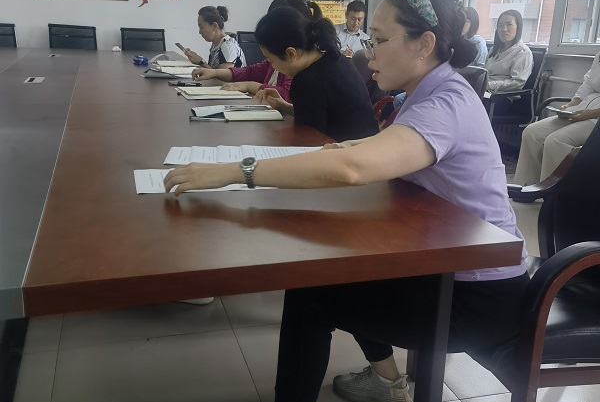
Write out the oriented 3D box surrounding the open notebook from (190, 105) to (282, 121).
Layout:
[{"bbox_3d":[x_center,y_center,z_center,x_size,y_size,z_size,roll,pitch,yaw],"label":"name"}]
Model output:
[{"bbox_3d":[-0.246,-0.336,2.370,0.330,0.022,0.260,-4,19,-17],"label":"open notebook"}]

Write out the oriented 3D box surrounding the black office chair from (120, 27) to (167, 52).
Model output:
[{"bbox_3d":[-1.438,-1.114,5.714,0.550,0.880,0.580,-1,18,-9],"label":"black office chair"}]

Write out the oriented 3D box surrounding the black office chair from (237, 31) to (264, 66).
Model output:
[{"bbox_3d":[-0.370,-1.181,6.031,0.550,0.880,0.580,-2,18,-13],"label":"black office chair"}]

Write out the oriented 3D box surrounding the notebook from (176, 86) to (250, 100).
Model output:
[{"bbox_3d":[-0.395,-0.501,2.851,0.290,0.025,0.340,-4,18,-16],"label":"notebook"}]

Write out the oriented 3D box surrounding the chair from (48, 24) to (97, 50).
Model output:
[{"bbox_3d":[-2.039,-1.077,5.536,0.550,0.880,0.580,0,18,-7],"label":"chair"}]

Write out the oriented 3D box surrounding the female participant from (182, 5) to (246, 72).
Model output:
[{"bbox_3d":[-0.574,-0.724,4.192,0.630,1.125,0.500,-4,18,-16],"label":"female participant"}]

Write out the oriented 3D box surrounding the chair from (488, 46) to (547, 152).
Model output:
[{"bbox_3d":[1.265,-0.611,4.335,0.600,0.930,0.560,-5,18,-20],"label":"chair"}]

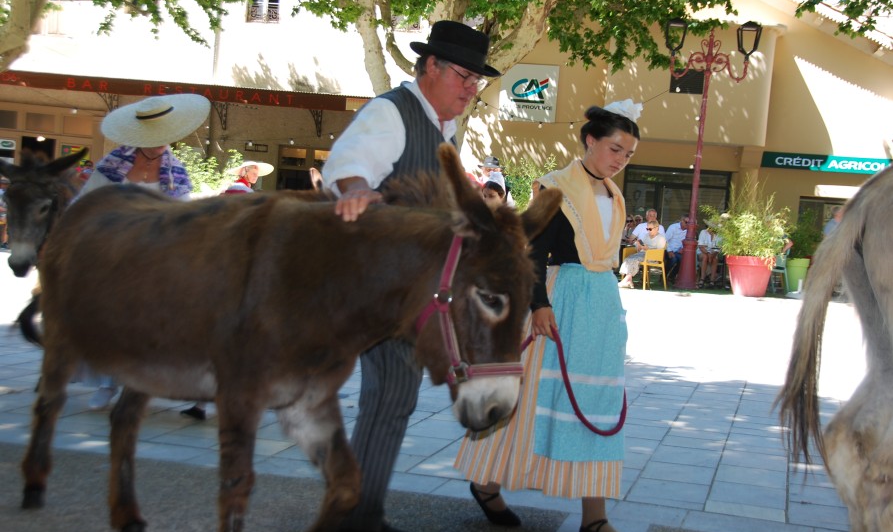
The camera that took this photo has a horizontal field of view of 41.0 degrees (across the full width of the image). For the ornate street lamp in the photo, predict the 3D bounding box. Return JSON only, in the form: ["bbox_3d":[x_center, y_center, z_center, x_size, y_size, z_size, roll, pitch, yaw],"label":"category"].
[{"bbox_3d":[4.645,-2.056,22.056,1.750,4.900,0.460,4,3,-2],"label":"ornate street lamp"}]

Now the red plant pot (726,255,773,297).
[{"bbox_3d":[5.284,0.181,20.836,0.840,0.690,0.840,4,3,0],"label":"red plant pot"}]

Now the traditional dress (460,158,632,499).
[{"bbox_3d":[0.437,0.190,4.532,0.580,1.260,0.500,7,4,42],"label":"traditional dress"}]

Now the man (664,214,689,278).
[{"bbox_3d":[4.414,-0.295,22.730,0.780,1.320,0.520,7,4,41],"label":"man"}]

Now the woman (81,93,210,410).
[{"bbox_3d":[-1.605,-0.061,6.367,0.660,1.680,0.520,4,3,-6],"label":"woman"}]

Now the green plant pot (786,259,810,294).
[{"bbox_3d":[7.008,0.189,23.737,0.470,0.630,0.470,4,3,0],"label":"green plant pot"}]

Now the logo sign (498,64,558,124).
[{"bbox_3d":[1.752,-3.664,25.500,1.220,1.220,0.060,5,3,16],"label":"logo sign"}]

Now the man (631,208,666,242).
[{"bbox_3d":[3.777,-0.330,22.334,0.600,1.340,0.780,5,3,12],"label":"man"}]

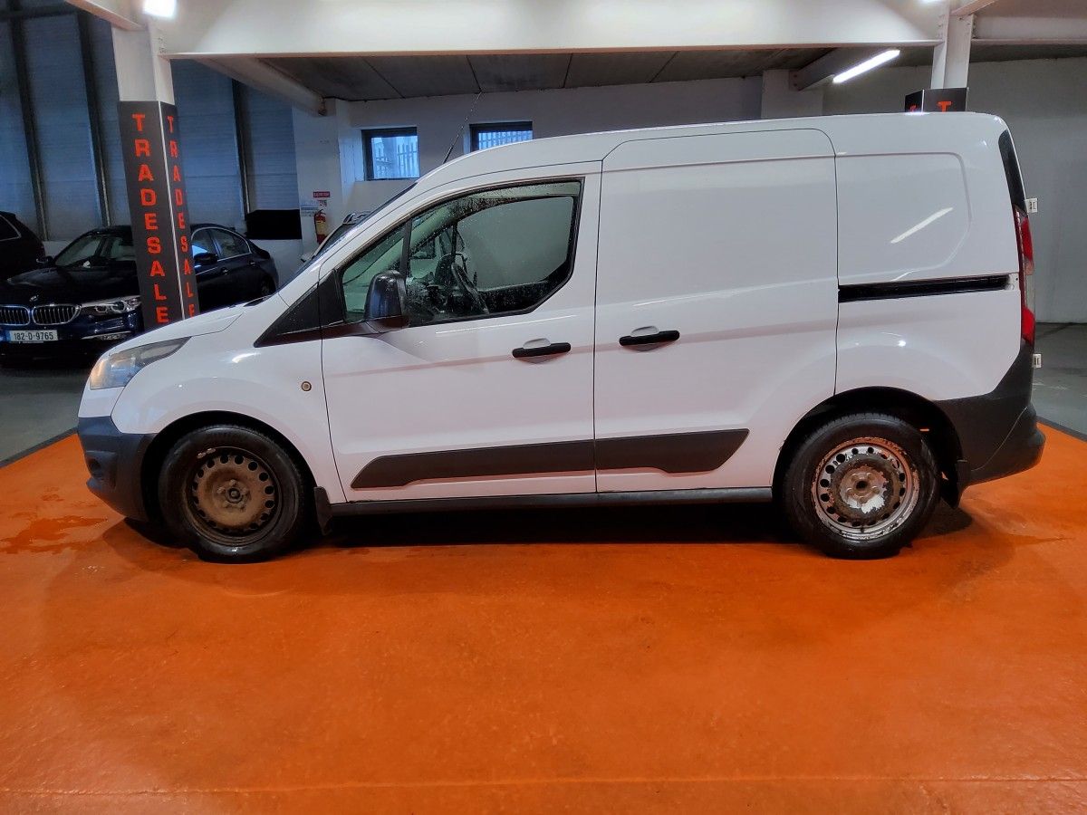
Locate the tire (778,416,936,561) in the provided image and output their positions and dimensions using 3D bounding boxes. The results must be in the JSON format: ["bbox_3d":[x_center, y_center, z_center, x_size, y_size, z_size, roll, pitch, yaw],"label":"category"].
[{"bbox_3d":[1.344,0.319,3.488,0.630,0.630,0.205,-1,13,2],"label":"tire"}]

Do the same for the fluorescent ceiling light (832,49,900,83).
[{"bbox_3d":[3.403,-3.610,8.670,0.090,0.080,1.622,-1,13,-2],"label":"fluorescent ceiling light"}]

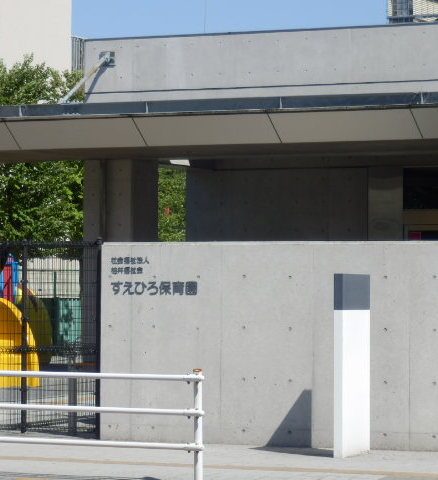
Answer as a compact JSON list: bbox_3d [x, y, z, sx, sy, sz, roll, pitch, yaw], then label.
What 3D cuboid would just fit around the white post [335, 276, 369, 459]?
[{"bbox_3d":[1.104,1.027,23.210,0.085,1.500,0.500,0,-1,29],"label":"white post"}]

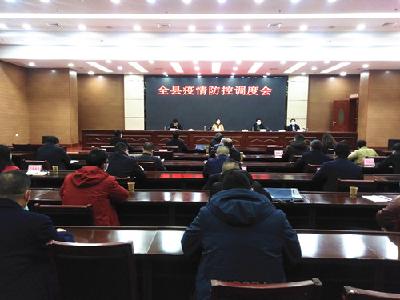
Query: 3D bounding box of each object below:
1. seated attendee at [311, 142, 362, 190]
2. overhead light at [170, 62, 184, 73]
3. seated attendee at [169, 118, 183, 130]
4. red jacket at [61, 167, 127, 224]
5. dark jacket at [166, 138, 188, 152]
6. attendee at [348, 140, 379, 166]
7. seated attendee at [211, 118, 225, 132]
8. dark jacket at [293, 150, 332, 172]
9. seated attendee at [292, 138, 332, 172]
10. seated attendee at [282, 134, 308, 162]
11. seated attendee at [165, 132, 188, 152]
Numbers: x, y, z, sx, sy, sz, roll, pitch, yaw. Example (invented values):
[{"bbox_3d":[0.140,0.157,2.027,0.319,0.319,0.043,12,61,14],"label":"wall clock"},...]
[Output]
[{"bbox_3d":[1.847,0.551,3.880,0.600,1.280,0.750,1,5,3],"label":"seated attendee"},{"bbox_3d":[-0.862,-3.194,11.324,0.300,0.060,1.900,1,5,3],"label":"overhead light"},{"bbox_3d":[-0.824,-0.430,9.927,0.520,1.290,0.700,1,6,2],"label":"seated attendee"},{"bbox_3d":[-0.969,0.502,2.706,0.540,0.760,0.580,2,6,10],"label":"red jacket"},{"bbox_3d":[-0.588,0.050,7.385,0.560,0.650,0.480,1,6,2],"label":"dark jacket"},{"bbox_3d":[3.389,0.398,6.105,0.600,1.200,0.760,0,6,-3],"label":"attendee"},{"bbox_3d":[0.673,-0.527,10.800,0.500,1.250,0.700,1,5,3],"label":"seated attendee"},{"bbox_3d":[1.891,0.345,4.866,0.620,0.650,0.500,0,6,-6],"label":"dark jacket"},{"bbox_3d":[1.988,0.446,5.150,0.580,1.250,0.750,1,5,3],"label":"seated attendee"},{"bbox_3d":[1.991,0.331,6.158,0.560,1.300,0.760,0,6,-3],"label":"seated attendee"},{"bbox_3d":[-0.597,0.169,7.500,0.560,1.290,0.750,1,6,2],"label":"seated attendee"}]

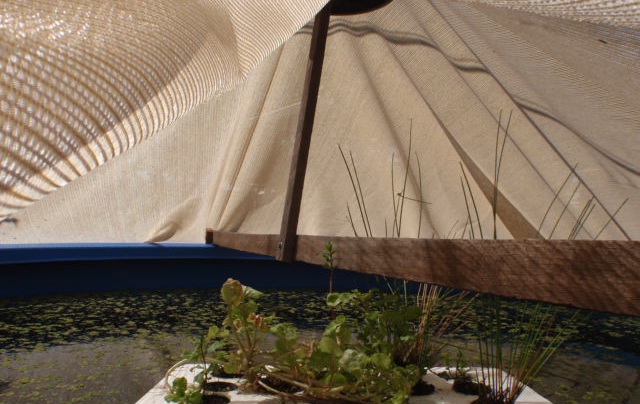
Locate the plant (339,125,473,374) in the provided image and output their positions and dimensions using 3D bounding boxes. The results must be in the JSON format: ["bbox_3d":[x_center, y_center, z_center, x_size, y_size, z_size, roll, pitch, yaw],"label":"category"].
[{"bbox_3d":[0.175,0.094,1.050,0.270,0.490,0.240,1,-3,0],"label":"plant"}]

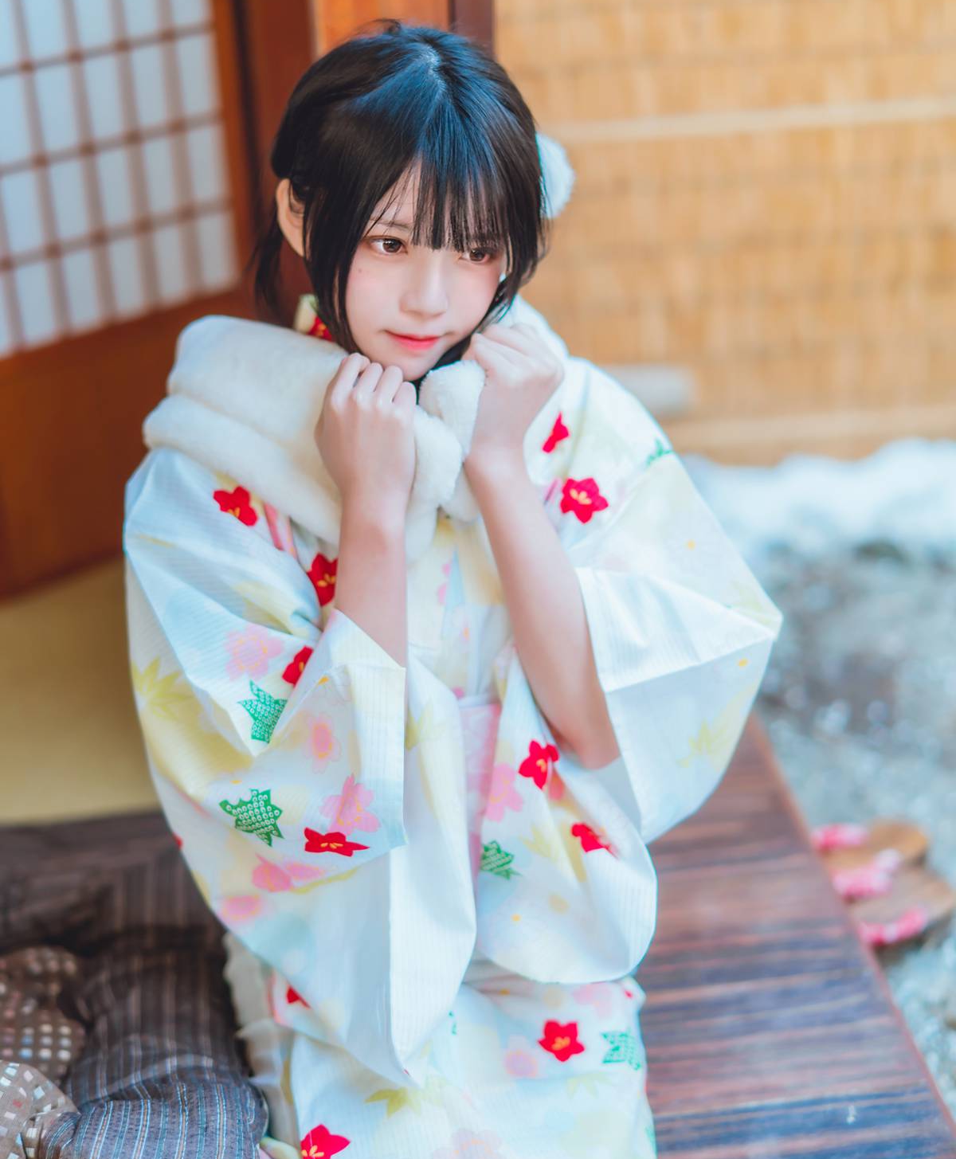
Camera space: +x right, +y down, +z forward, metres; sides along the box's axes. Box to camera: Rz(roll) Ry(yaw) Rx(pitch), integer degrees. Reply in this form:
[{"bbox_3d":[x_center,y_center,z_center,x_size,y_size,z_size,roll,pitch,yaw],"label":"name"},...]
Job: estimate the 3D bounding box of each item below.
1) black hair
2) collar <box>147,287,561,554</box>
[{"bbox_3d":[-0.058,-0.281,1.430,0.187,0.235,0.210,-7,36,-26],"label":"black hair"},{"bbox_3d":[-0.089,-0.120,1.490,0.300,0.170,0.230,-11,42,-20],"label":"collar"}]

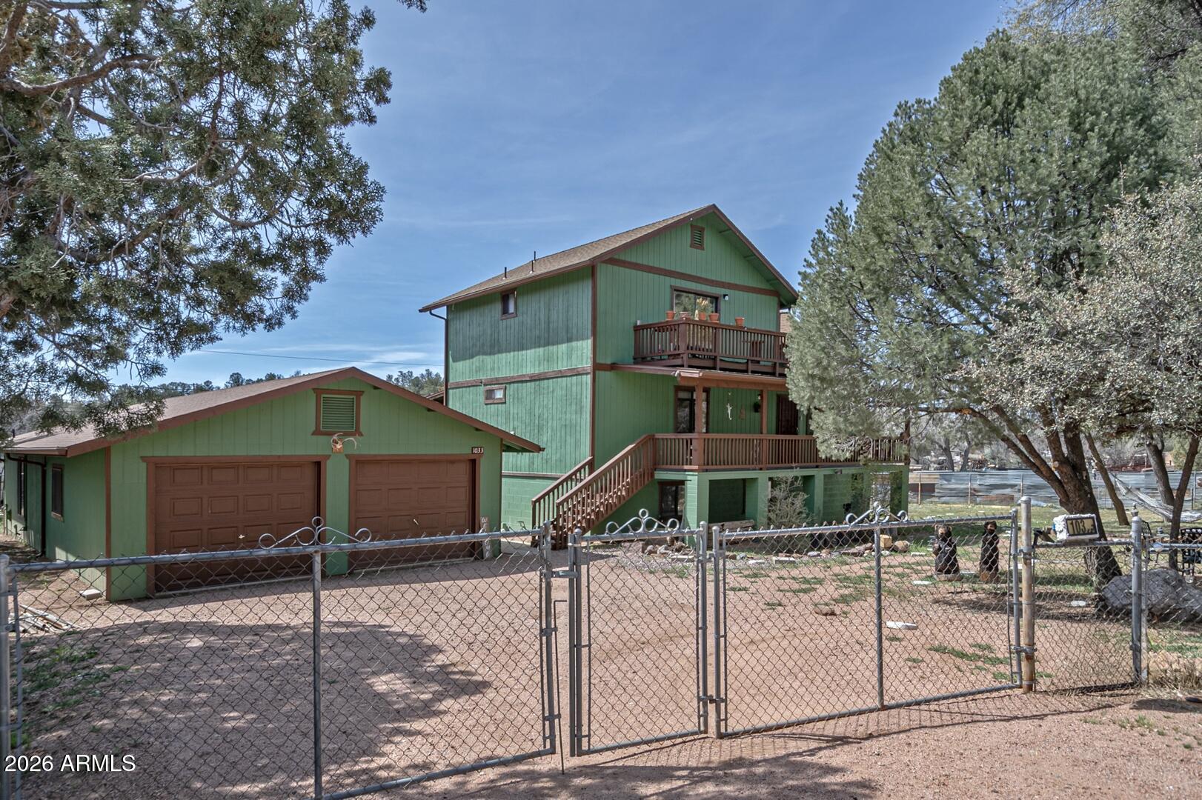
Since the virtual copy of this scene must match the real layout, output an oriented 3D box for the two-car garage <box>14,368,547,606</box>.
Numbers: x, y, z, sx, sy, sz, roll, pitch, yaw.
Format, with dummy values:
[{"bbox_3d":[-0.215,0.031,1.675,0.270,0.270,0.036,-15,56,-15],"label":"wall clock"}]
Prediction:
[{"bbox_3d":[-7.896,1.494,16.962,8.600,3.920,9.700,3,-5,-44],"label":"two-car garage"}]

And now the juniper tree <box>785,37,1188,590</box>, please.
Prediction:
[{"bbox_3d":[5.121,-1.242,10.276,5.300,7.600,5.000,0,-3,0],"label":"juniper tree"}]

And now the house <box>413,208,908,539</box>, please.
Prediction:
[{"bbox_3d":[1.834,-0.806,23.249,11.300,9.250,10.100,3,-5,-40],"label":"house"}]

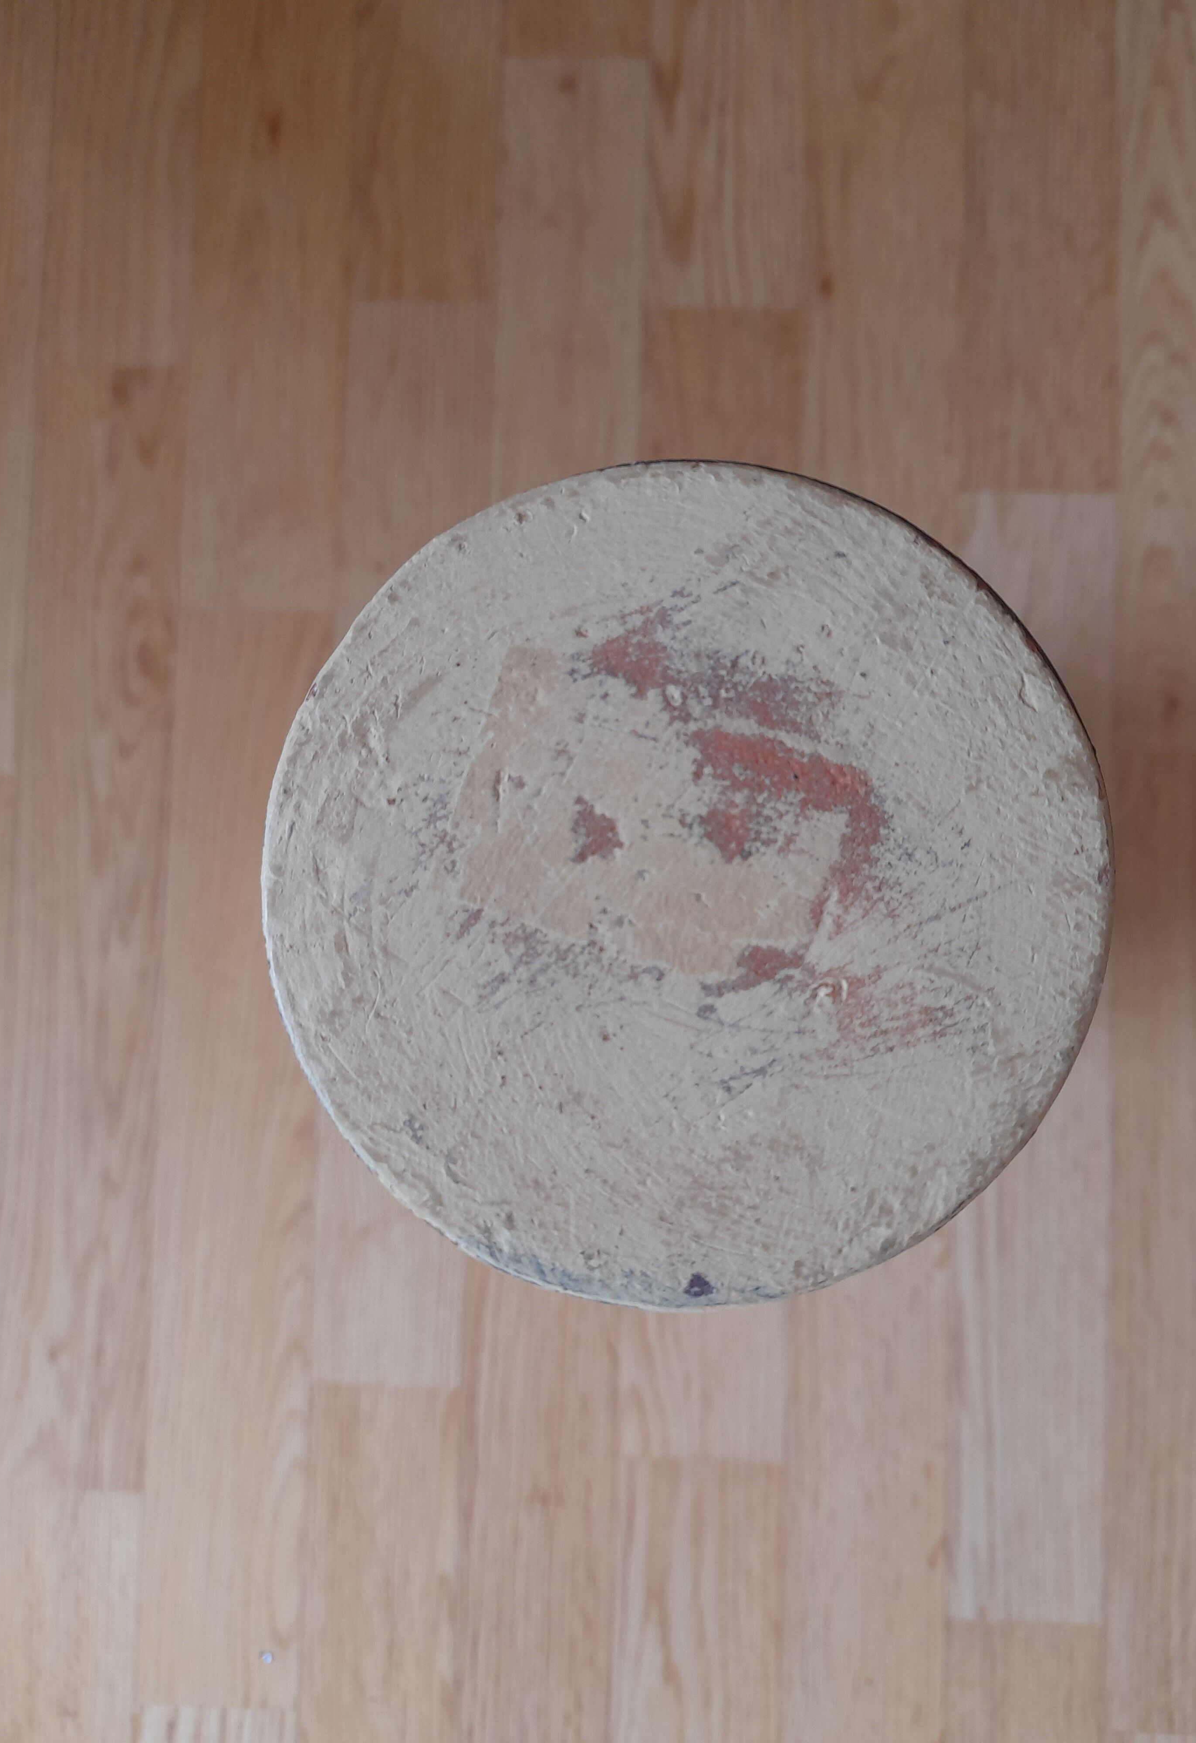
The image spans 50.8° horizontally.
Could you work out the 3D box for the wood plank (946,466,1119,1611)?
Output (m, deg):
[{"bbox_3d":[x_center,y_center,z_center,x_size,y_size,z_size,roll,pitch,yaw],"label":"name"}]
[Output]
[{"bbox_3d":[0.180,0.073,0.528,0.064,0.010,0.468,2,88,2],"label":"wood plank"}]

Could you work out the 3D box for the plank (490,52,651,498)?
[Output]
[{"bbox_3d":[-0.016,-0.121,0.540,0.063,0.010,0.462,2,88,2],"label":"plank"}]

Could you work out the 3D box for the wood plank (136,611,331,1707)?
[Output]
[{"bbox_3d":[-0.153,0.118,0.535,0.070,0.010,0.458,2,88,2],"label":"wood plank"}]

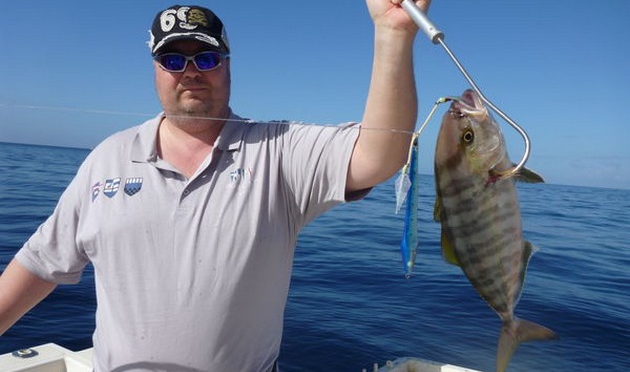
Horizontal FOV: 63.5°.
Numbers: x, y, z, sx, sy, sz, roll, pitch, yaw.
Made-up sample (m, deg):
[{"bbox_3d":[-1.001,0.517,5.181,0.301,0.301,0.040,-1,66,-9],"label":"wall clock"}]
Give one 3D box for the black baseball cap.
[{"bbox_3d":[-0.273,-0.336,1.100,0.178,0.135,0.262,-3,3,-10],"label":"black baseball cap"}]

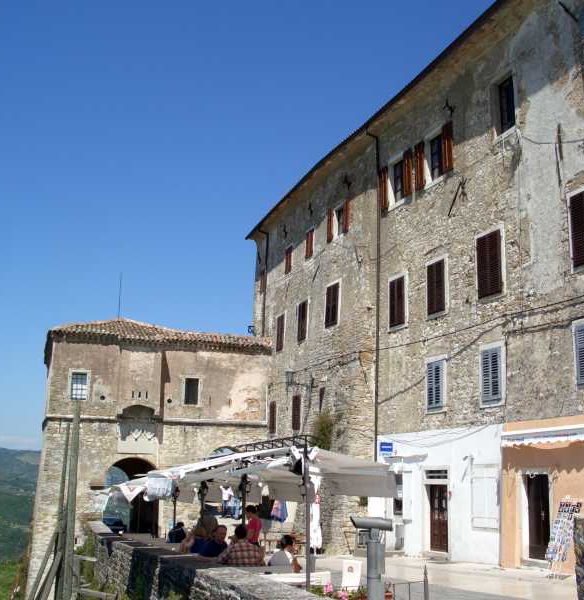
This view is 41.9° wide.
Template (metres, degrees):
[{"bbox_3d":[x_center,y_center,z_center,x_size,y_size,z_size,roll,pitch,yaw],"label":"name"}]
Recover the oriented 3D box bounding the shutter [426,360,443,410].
[{"bbox_3d":[4.214,2.539,22.493,0.080,1.450,0.800,6,-14,-22],"label":"shutter"}]

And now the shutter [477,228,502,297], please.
[{"bbox_3d":[5.367,-0.945,20.729,0.080,1.730,1.020,6,-14,-22],"label":"shutter"}]

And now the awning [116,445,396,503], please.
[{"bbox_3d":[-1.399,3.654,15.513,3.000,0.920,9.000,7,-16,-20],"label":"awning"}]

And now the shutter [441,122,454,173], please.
[{"bbox_3d":[5.199,-5.123,25.589,0.050,1.746,0.632,6,-14,-20],"label":"shutter"}]

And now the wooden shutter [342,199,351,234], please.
[{"bbox_3d":[2.322,-3.620,33.077,0.050,1.520,0.600,6,-14,-20],"label":"wooden shutter"}]

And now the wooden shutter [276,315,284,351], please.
[{"bbox_3d":[-0.572,1.685,38.002,0.060,1.740,0.950,7,-14,-22],"label":"wooden shutter"}]

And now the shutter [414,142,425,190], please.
[{"bbox_3d":[4.470,-4.659,26.617,0.060,1.680,0.540,7,-14,-20],"label":"shutter"}]

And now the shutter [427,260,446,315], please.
[{"bbox_3d":[4.365,-0.370,23.065,0.080,1.570,0.920,6,-14,-22],"label":"shutter"}]

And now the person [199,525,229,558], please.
[{"bbox_3d":[-1.036,4.048,11.387,0.800,1.300,0.550,-10,-16,38],"label":"person"}]

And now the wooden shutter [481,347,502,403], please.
[{"bbox_3d":[5.703,2.170,21.912,0.050,1.554,0.941,6,-14,-20],"label":"wooden shutter"}]

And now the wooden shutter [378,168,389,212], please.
[{"bbox_3d":[3.590,-4.354,29.800,0.050,1.743,0.600,6,-14,-20],"label":"wooden shutter"}]

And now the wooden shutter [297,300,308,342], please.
[{"bbox_3d":[0.512,0.994,35.312,0.060,1.760,1.000,7,-14,-22],"label":"wooden shutter"}]

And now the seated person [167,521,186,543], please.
[{"bbox_3d":[-2.657,5.734,17.475,0.520,1.260,0.750,3,-13,-5],"label":"seated person"}]

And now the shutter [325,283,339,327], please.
[{"bbox_3d":[1.716,0.247,32.337,0.060,1.760,1.100,7,-14,-22],"label":"shutter"}]

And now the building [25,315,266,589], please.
[{"bbox_3d":[-7.822,8.144,42.204,11.648,14.155,9.000,5,-14,-16],"label":"building"}]

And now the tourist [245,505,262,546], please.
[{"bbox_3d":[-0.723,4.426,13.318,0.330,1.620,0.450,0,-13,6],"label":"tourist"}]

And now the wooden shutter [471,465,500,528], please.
[{"bbox_3d":[4.994,5.075,19.695,0.080,1.560,1.080,6,-14,-22],"label":"wooden shutter"}]

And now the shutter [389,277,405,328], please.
[{"bbox_3d":[3.815,0.087,27.787,0.050,1.708,1.075,6,-14,-20],"label":"shutter"}]

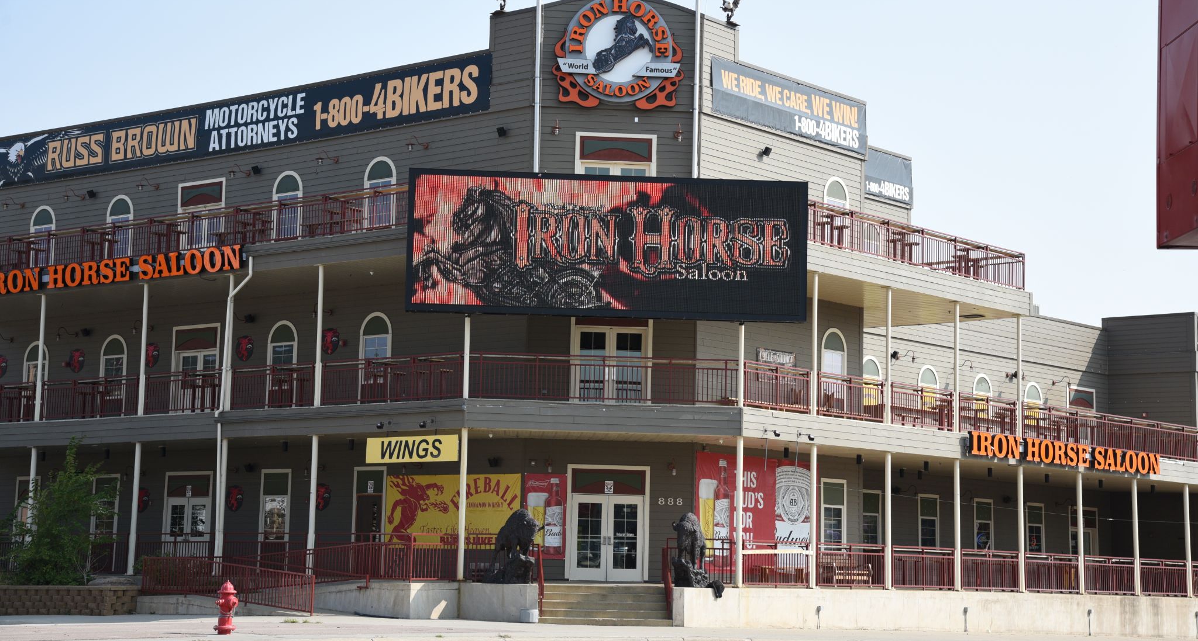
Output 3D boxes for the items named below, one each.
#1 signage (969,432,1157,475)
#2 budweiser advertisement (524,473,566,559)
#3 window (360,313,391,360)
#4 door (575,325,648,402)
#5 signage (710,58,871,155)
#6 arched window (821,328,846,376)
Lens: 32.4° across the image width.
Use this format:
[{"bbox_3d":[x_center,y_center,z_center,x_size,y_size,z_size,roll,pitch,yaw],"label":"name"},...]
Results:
[{"bbox_3d":[14.061,3.996,61.476,0.250,0.640,11.350,-4,-9,40],"label":"signage"},{"bbox_3d":[-1.310,4.838,50.814,1.009,2.089,0.030,2,-7,-5],"label":"budweiser advertisement"},{"bbox_3d":[-6.000,0.713,55.422,1.170,1.860,0.100,-4,-9,40],"label":"window"},{"bbox_3d":[0.328,1.231,51.997,1.820,2.120,0.100,2,-7,-5],"label":"door"},{"bbox_3d":[5.255,-5.779,55.995,0.080,1.480,7.100,-4,-9,40],"label":"signage"},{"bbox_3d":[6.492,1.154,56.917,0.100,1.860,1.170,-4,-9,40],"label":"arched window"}]

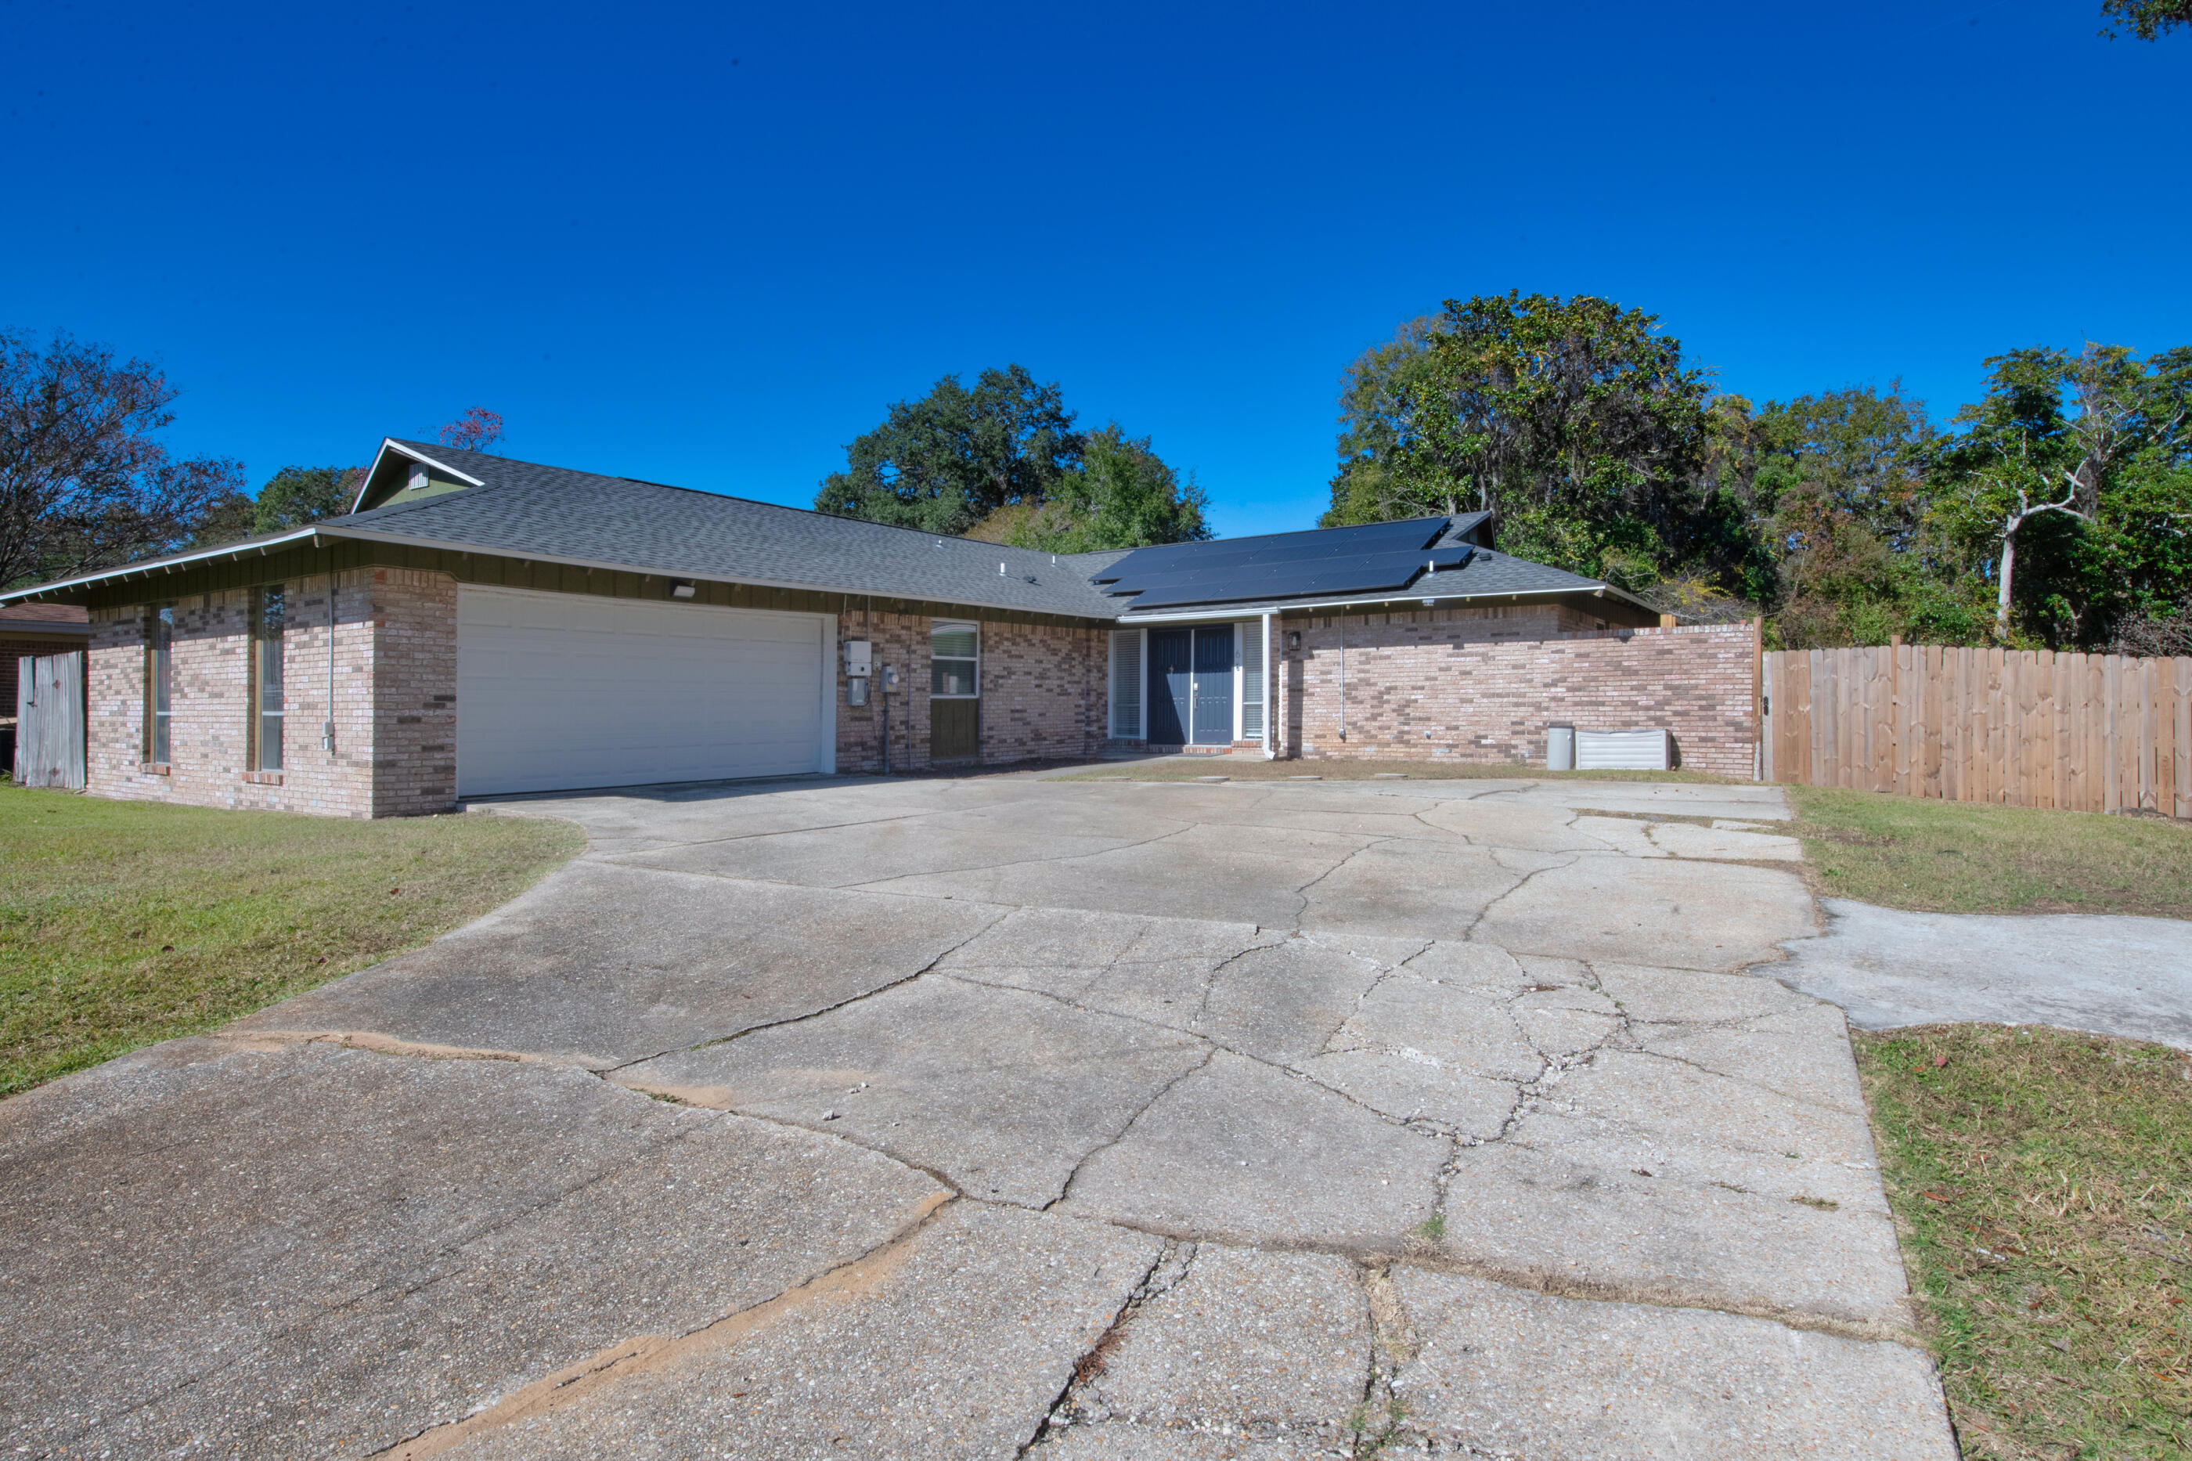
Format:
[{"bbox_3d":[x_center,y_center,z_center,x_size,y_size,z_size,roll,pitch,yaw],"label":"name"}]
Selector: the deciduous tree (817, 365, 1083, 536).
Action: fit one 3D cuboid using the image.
[{"bbox_3d":[-6.100,-7.800,47.000,11.800,15.600,11.200,0,1,0],"label":"deciduous tree"}]

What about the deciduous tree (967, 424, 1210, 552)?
[{"bbox_3d":[-0.270,-5.200,38.000,8.300,10.800,7.800,0,1,0],"label":"deciduous tree"}]

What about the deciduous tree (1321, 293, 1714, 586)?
[{"bbox_3d":[11.900,-6.000,31.000,11.000,12.600,10.000,0,1,0],"label":"deciduous tree"}]

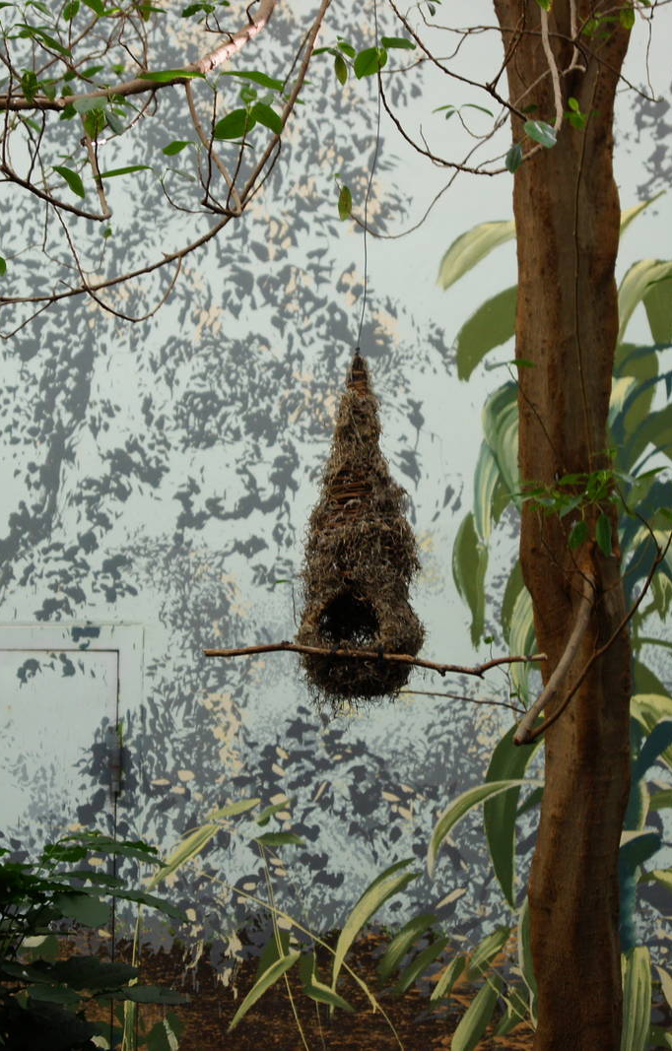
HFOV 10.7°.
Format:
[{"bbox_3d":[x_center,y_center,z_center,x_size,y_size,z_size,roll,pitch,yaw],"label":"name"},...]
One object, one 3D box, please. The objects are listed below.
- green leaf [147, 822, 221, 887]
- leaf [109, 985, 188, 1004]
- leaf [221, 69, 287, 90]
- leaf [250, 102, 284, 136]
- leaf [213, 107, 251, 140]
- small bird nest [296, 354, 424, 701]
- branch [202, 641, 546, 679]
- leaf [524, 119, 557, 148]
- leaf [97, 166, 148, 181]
[{"bbox_3d":[-0.316,0.684,7.450,0.197,0.043,0.030,-41,-5,-5],"label":"green leaf"},{"bbox_3d":[-0.280,0.695,5.300,0.134,0.015,0.045,3,25,13],"label":"leaf"},{"bbox_3d":[-0.121,-0.645,5.200,0.094,0.013,0.034,14,-22,0],"label":"leaf"},{"bbox_3d":[-0.111,-0.645,5.700,0.053,0.053,0.040,1,-7,0],"label":"leaf"},{"bbox_3d":[-0.165,-0.639,5.700,0.061,0.047,0.040,1,-7,0],"label":"leaf"},{"bbox_3d":[0.036,0.003,5.300,0.187,0.512,0.185,1,-7,0],"label":"small bird nest"},{"bbox_3d":[0.060,0.211,5.650,0.541,0.054,0.070,1,-7,0],"label":"branch"},{"bbox_3d":[0.290,-0.557,5.100,0.053,0.036,0.012,34,-26,11],"label":"leaf"},{"bbox_3d":[-0.308,-0.511,5.200,0.075,0.012,0.032,-7,-15,0],"label":"leaf"}]

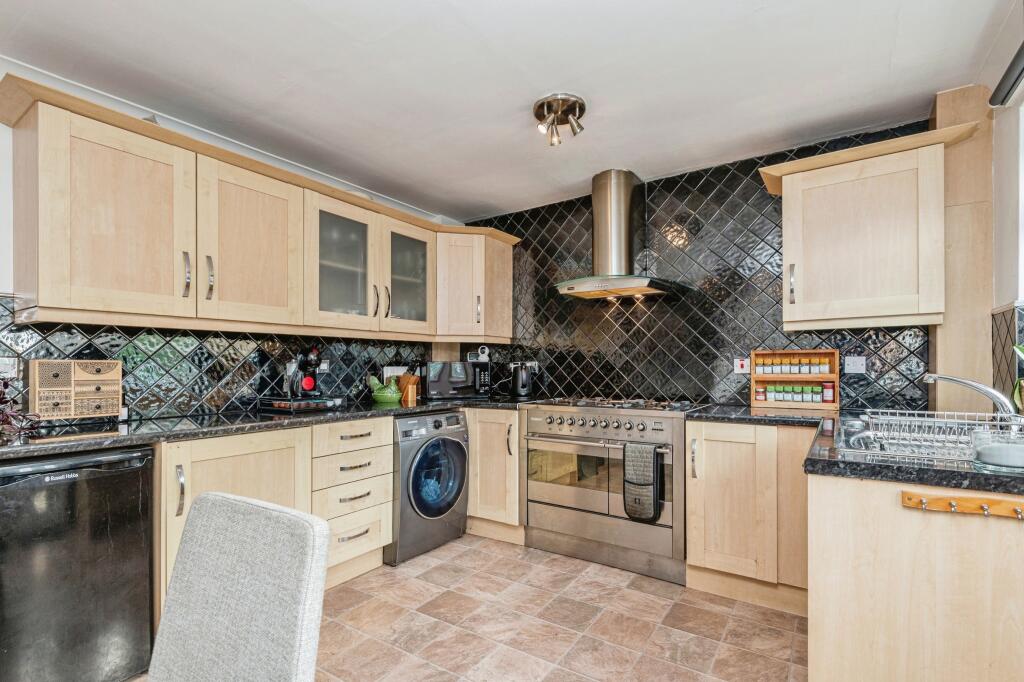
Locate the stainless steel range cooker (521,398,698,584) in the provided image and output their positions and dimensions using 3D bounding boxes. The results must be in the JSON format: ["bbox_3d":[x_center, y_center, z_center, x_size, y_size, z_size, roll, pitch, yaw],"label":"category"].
[{"bbox_3d":[0.647,0.850,2.876,1.000,0.915,0.610,-2,-3,34],"label":"stainless steel range cooker"}]

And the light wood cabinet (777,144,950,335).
[{"bbox_3d":[1.677,-0.431,2.220,0.590,0.750,0.380,-2,-3,34],"label":"light wood cabinet"}]

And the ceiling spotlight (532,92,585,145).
[{"bbox_3d":[0.231,-1.049,2.211,0.250,0.170,0.250,0,-2,0],"label":"ceiling spotlight"}]

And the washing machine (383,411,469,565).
[{"bbox_3d":[-0.690,0.889,3.019,0.570,0.845,0.595,-2,-3,35],"label":"washing machine"}]

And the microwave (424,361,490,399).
[{"bbox_3d":[-0.414,0.289,3.418,0.455,0.260,0.350,0,-3,-9],"label":"microwave"}]

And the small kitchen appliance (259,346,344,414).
[{"bbox_3d":[-1.167,0.191,2.577,0.300,0.380,0.330,-2,-3,35],"label":"small kitchen appliance"}]

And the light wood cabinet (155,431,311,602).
[{"bbox_3d":[-1.349,0.767,2.100,0.570,0.725,0.605,-2,-3,35],"label":"light wood cabinet"}]

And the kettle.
[{"bbox_3d":[0.075,0.292,3.256,0.150,0.240,0.200,0,-3,-9],"label":"kettle"}]

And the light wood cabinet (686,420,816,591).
[{"bbox_3d":[1.279,0.792,2.452,0.565,0.735,0.570,-2,-3,34],"label":"light wood cabinet"}]

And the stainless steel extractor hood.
[{"bbox_3d":[0.673,-0.679,2.987,0.870,0.820,0.490,-2,-3,34],"label":"stainless steel extractor hood"}]

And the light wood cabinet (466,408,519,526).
[{"bbox_3d":[-0.034,0.859,3.293,0.435,0.730,0.580,-2,-3,34],"label":"light wood cabinet"}]

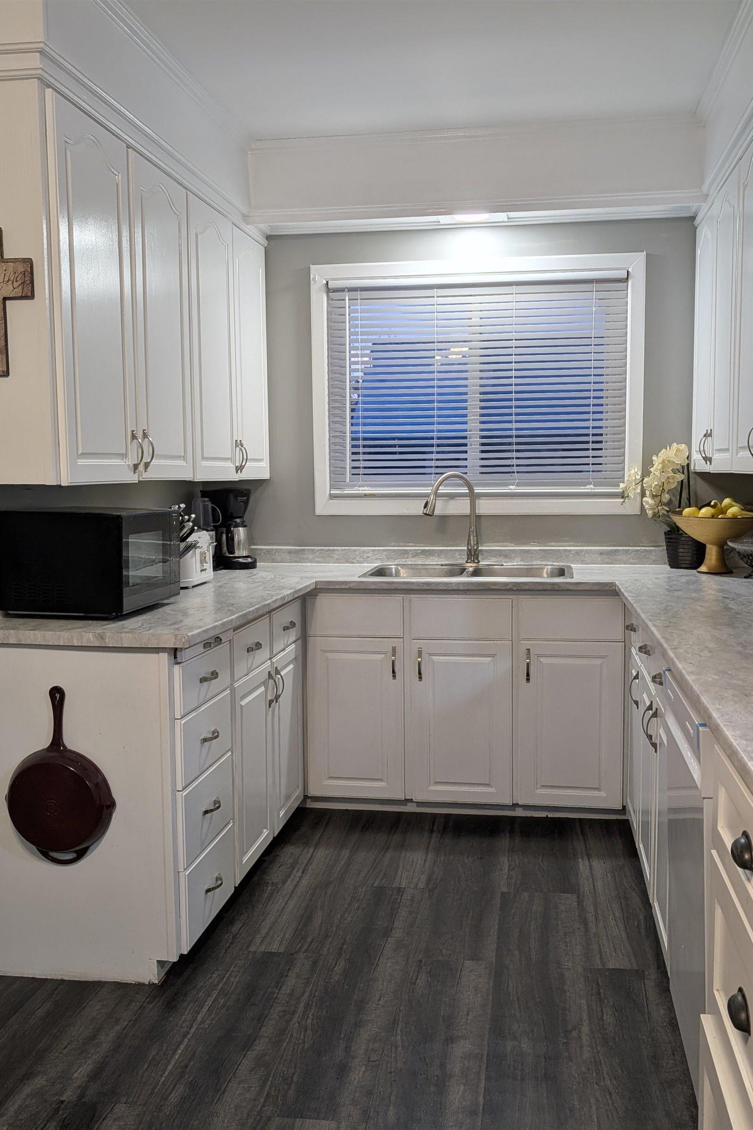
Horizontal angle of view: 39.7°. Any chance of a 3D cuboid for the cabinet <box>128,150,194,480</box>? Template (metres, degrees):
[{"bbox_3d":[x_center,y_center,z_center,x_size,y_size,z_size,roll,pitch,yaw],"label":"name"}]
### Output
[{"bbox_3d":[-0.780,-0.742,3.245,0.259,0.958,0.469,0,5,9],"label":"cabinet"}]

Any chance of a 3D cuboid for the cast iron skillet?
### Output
[{"bbox_3d":[-0.798,0.533,2.611,0.288,0.455,0.050,0,5,9],"label":"cast iron skillet"}]

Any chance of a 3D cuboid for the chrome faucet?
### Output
[{"bbox_3d":[0.309,-0.187,4.260,0.250,0.385,0.070,-2,5,-19],"label":"chrome faucet"}]

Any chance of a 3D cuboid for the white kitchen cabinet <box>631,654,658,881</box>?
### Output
[{"bbox_3d":[1.051,0.621,3.245,0.450,0.591,0.753,0,5,9],"label":"white kitchen cabinet"}]

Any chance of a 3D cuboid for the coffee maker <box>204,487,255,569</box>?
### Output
[{"bbox_3d":[-0.614,-0.159,4.345,0.180,0.335,0.220,-5,7,-42],"label":"coffee maker"}]

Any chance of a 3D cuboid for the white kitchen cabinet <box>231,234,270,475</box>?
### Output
[{"bbox_3d":[-0.660,-0.831,4.255,0.330,0.965,0.460,0,5,9],"label":"white kitchen cabinet"}]

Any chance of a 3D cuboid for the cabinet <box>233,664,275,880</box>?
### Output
[{"bbox_3d":[-0.684,0.631,3.296,0.600,0.600,0.435,0,5,9],"label":"cabinet"}]

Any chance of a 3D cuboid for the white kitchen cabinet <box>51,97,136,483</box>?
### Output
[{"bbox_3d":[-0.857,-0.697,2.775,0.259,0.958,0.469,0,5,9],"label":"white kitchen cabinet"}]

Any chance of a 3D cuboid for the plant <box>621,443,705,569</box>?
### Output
[{"bbox_3d":[1.140,-0.229,4.128,0.338,0.500,0.200,0,5,9],"label":"plant"}]

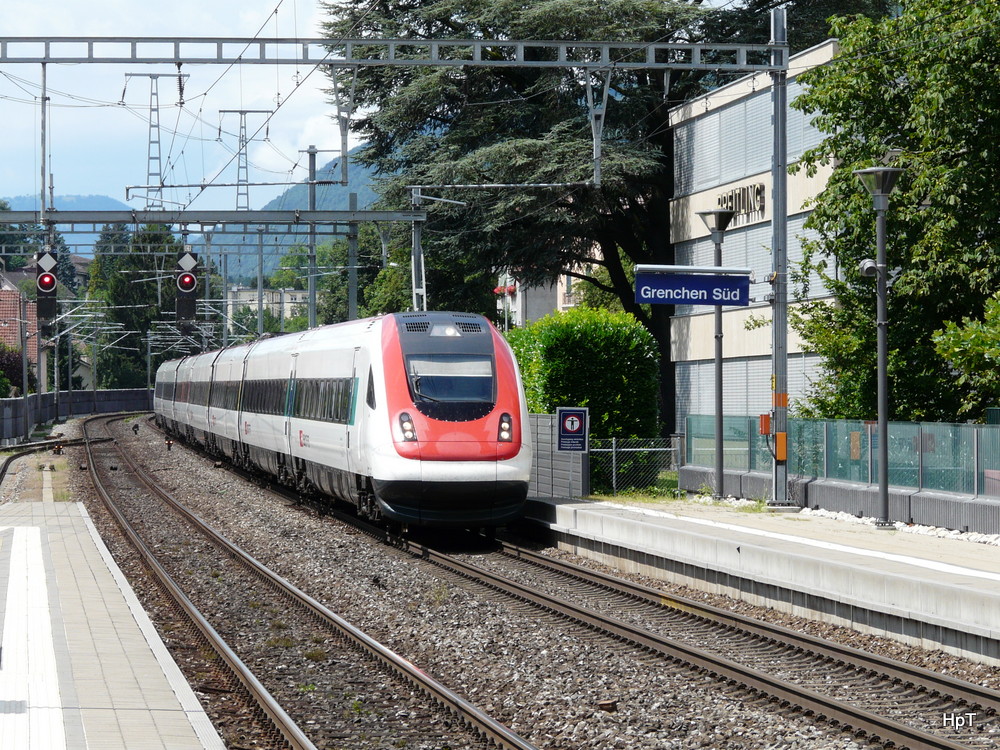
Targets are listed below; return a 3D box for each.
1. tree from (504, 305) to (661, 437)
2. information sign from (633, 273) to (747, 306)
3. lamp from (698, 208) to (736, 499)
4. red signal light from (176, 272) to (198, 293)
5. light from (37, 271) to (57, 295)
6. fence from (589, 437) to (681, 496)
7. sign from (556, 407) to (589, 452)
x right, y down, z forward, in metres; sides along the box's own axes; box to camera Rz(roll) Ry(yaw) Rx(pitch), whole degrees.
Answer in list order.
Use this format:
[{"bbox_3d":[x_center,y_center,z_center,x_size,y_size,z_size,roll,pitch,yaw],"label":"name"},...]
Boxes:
[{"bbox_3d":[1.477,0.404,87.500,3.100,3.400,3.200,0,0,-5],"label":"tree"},{"bbox_3d":[3.166,-1.423,76.500,1.870,0.520,0.120,0,0,-4],"label":"information sign"},{"bbox_3d":[3.779,-0.373,80.700,0.670,5.040,0.670,0,0,-5],"label":"lamp"},{"bbox_3d":[-9.843,-2.914,146.500,0.640,0.640,0.300,0,0,-4],"label":"red signal light"},{"bbox_3d":[-14.263,-2.914,146.500,0.640,0.640,0.300,0,0,-5],"label":"light"},{"bbox_3d":[2.377,1.626,82.200,1.650,1.060,0.060,0,0,-4],"label":"fence"},{"bbox_3d":[1.266,0.960,81.200,0.560,0.800,0.050,0,0,-2],"label":"sign"}]

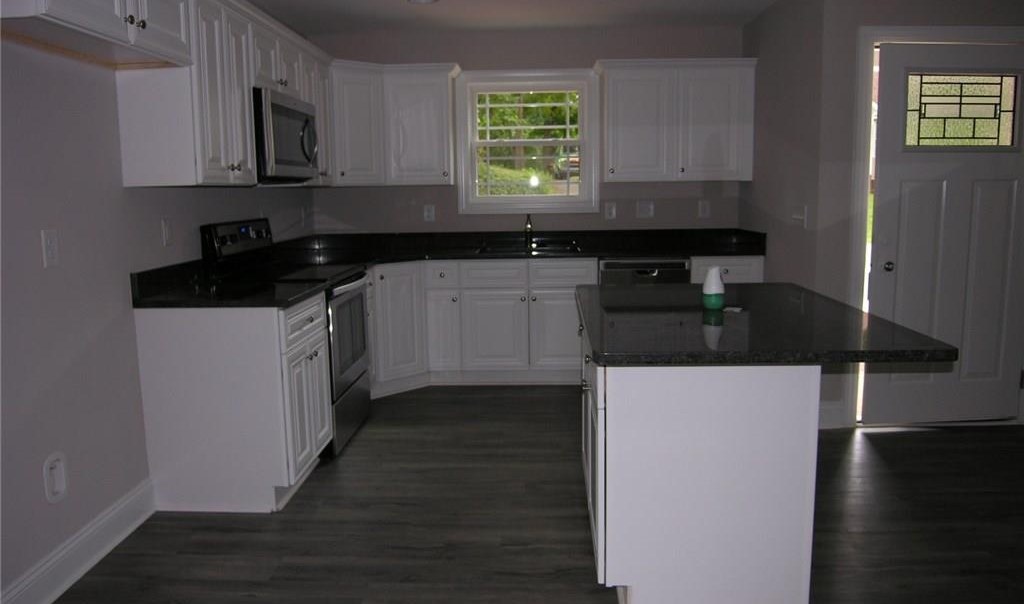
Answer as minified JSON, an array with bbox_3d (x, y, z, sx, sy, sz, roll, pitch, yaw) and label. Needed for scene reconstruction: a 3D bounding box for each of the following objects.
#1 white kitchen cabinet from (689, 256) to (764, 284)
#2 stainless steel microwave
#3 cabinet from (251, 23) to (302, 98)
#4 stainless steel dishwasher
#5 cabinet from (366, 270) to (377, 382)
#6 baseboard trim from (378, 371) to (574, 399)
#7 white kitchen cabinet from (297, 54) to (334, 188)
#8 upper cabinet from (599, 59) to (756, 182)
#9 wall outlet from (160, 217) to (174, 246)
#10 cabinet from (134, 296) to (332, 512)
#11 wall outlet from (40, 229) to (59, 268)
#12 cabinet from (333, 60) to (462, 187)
[{"bbox_3d":[1.432,0.096,5.013,0.482,0.878,0.630,0,9,2],"label":"white kitchen cabinet"},{"bbox_3d":[-1.317,-0.854,3.732,0.400,0.420,0.757,0,9,2],"label":"stainless steel microwave"},{"bbox_3d":[-1.354,-1.201,3.643,0.325,0.305,0.757,0,9,2],"label":"cabinet"},{"bbox_3d":[0.886,0.100,5.024,0.602,0.860,0.610,0,9,2],"label":"stainless steel dishwasher"},{"bbox_3d":[-1.172,0.224,4.416,0.625,0.878,0.230,0,9,2],"label":"cabinet"},{"bbox_3d":[-0.169,0.545,4.743,1.482,0.115,0.355,0,9,2],"label":"baseboard trim"},{"bbox_3d":[-1.332,-1.090,4.354,0.325,0.755,0.530,0,9,2],"label":"white kitchen cabinet"},{"bbox_3d":[1.125,-1.234,4.923,1.027,0.793,0.345,0,9,2],"label":"upper cabinet"},{"bbox_3d":[-1.530,-0.312,3.172,0.010,0.118,0.073,0,9,2],"label":"wall outlet"},{"bbox_3d":[-1.213,0.407,3.237,0.609,0.878,0.585,0,9,2],"label":"cabinet"},{"bbox_3d":[-1.544,-0.179,2.388,0.012,0.118,0.075,0,9,2],"label":"wall outlet"},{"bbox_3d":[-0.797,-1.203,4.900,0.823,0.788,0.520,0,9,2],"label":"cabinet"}]

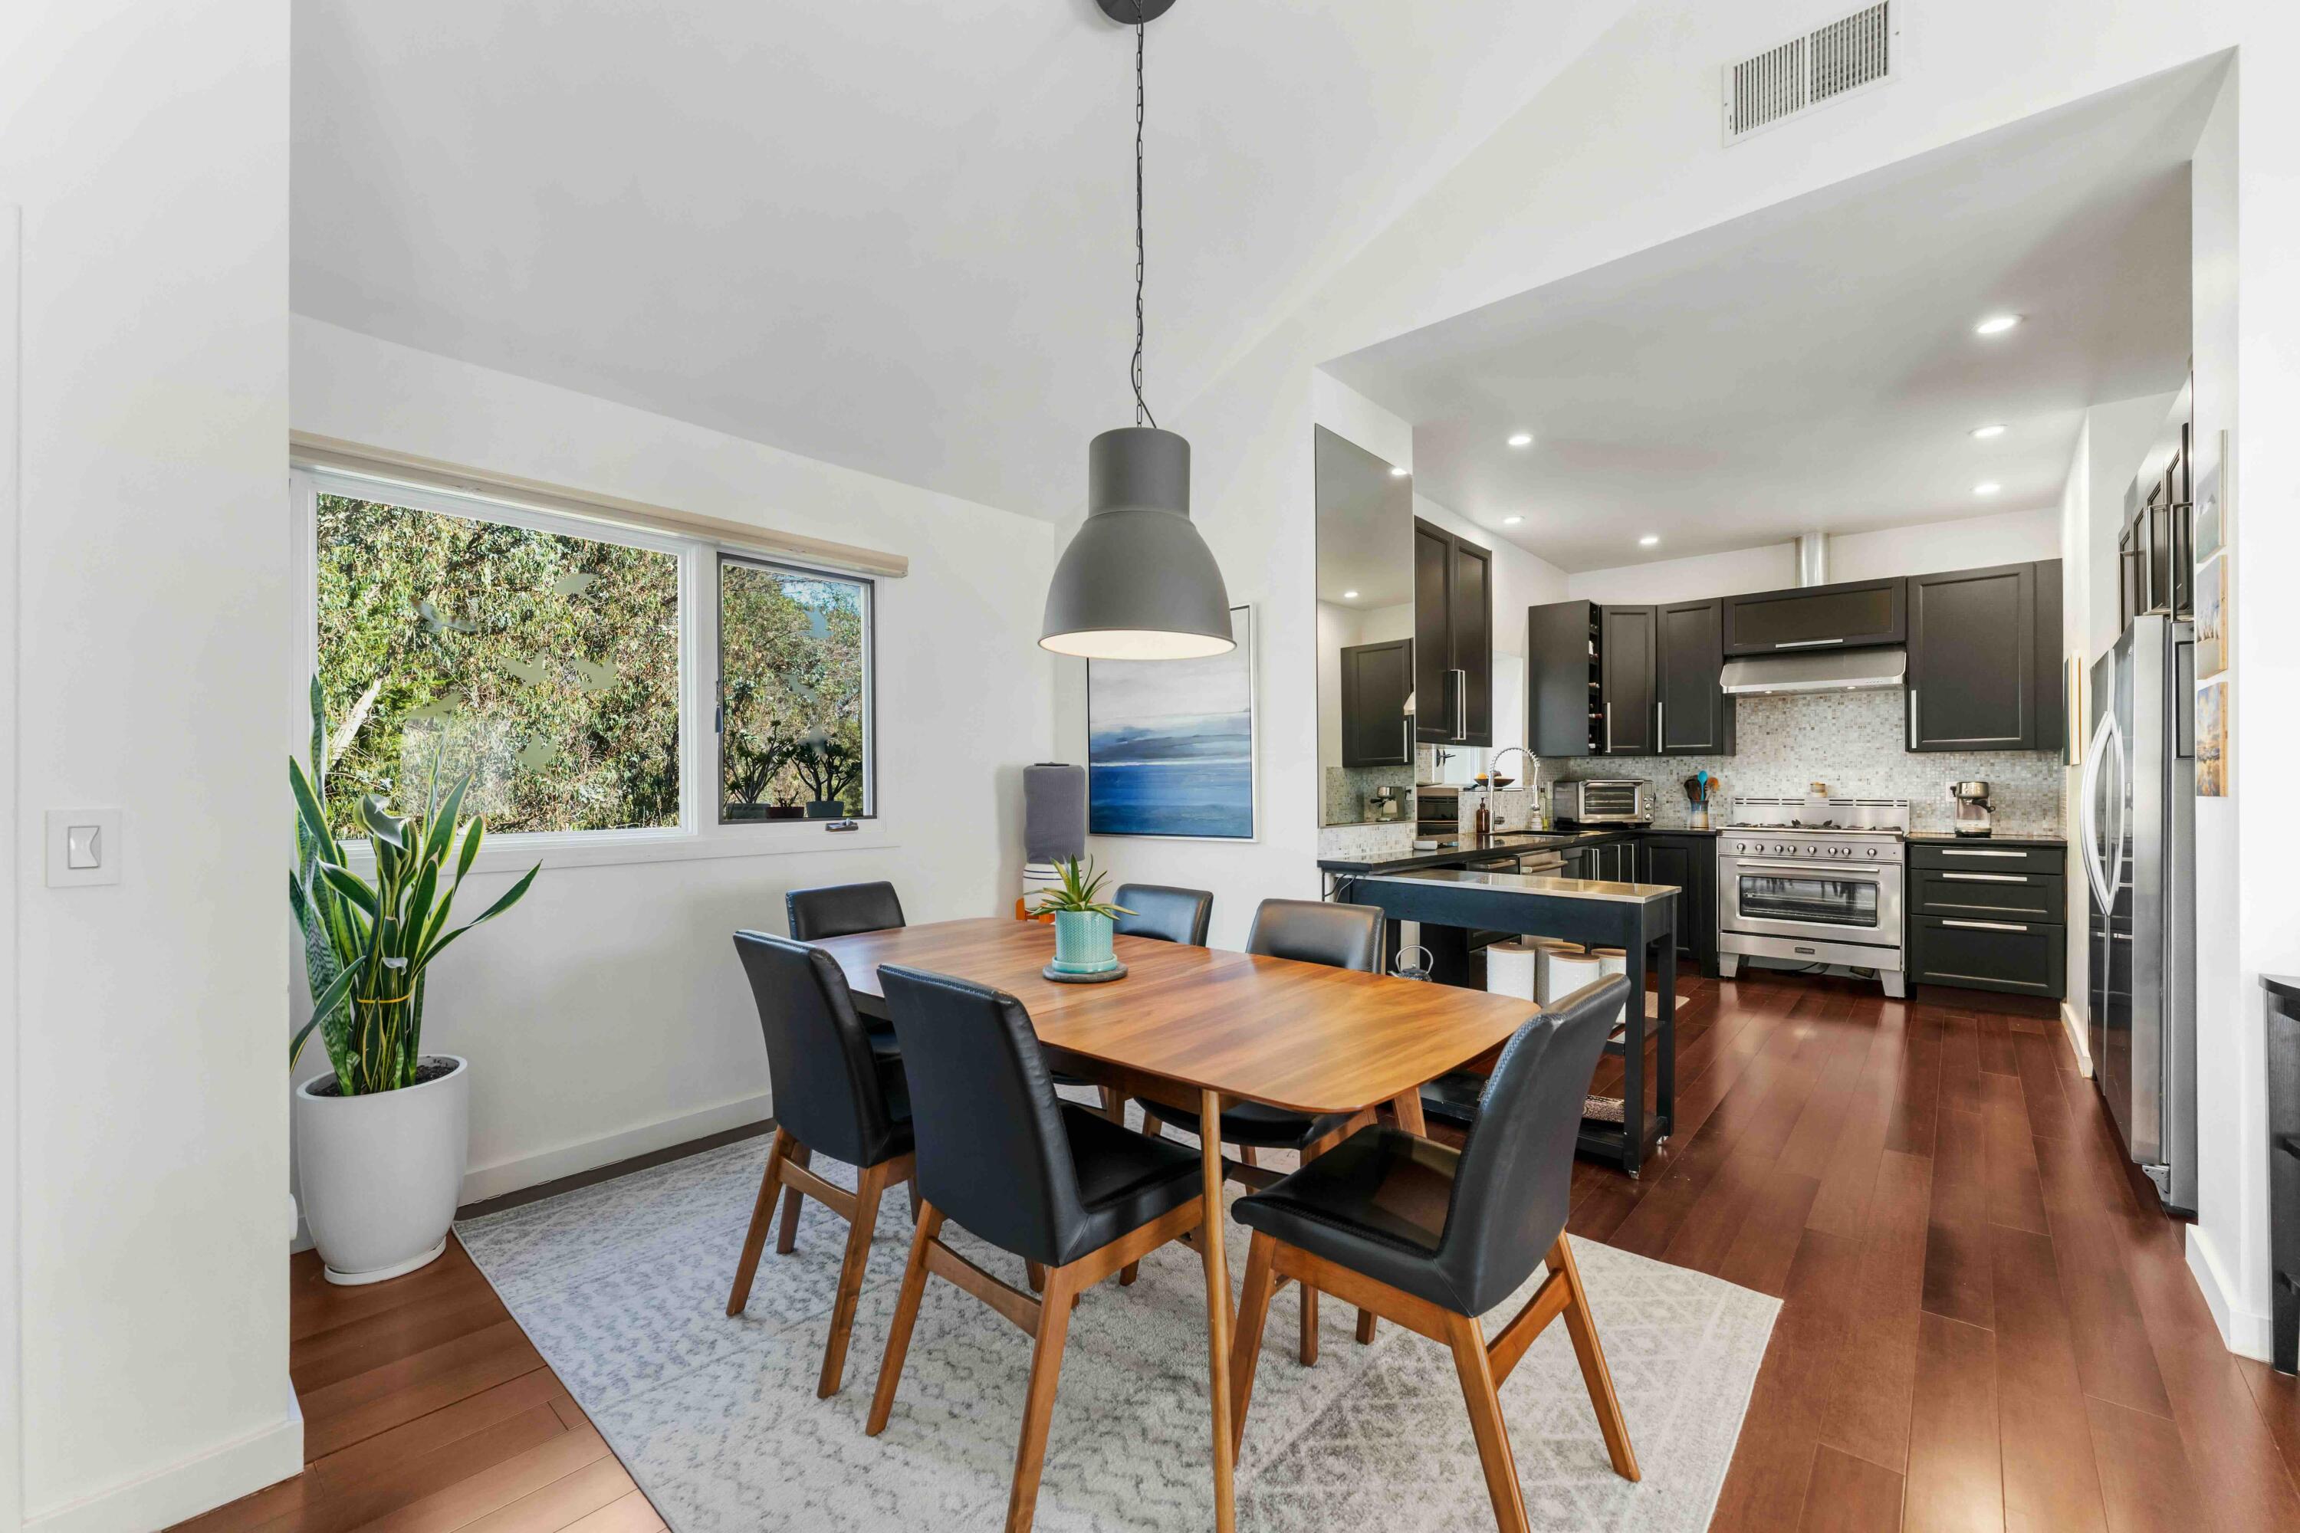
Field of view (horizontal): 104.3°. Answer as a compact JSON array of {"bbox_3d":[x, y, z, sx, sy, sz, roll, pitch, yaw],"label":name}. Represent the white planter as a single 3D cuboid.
[{"bbox_3d":[-2.024,1.063,2.374,0.360,0.487,0.360,0,-1,42],"label":"white planter"}]

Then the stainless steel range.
[{"bbox_3d":[4.223,0.783,5.694,0.910,1.140,0.660,0,-1,41],"label":"stainless steel range"}]

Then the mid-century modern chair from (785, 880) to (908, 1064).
[{"bbox_3d":[-0.829,0.843,2.767,0.480,0.890,0.590,0,0,-42],"label":"mid-century modern chair"}]

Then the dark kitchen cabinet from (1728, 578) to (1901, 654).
[{"bbox_3d":[4.229,-0.909,5.697,0.910,0.377,0.390,0,0,42],"label":"dark kitchen cabinet"}]

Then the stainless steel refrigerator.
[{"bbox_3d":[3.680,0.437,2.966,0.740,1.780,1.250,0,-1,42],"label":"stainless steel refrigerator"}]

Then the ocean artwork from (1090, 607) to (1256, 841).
[{"bbox_3d":[0.066,-0.167,3.822,0.945,0.950,0.040,0,0,42],"label":"ocean artwork"}]

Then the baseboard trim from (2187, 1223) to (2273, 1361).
[{"bbox_3d":[2.568,1.246,2.132,0.067,0.094,0.500,0,0,42],"label":"baseboard trim"}]

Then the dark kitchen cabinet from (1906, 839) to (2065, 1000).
[{"bbox_3d":[4.840,0.878,5.175,0.620,0.884,0.620,0,-1,41],"label":"dark kitchen cabinet"}]

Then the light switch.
[{"bbox_3d":[-1.745,0.135,1.465,0.014,0.126,0.079,0,-1,42],"label":"light switch"}]

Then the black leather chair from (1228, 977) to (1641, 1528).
[{"bbox_3d":[0.545,0.850,1.692,0.600,0.895,0.510,0,-1,42],"label":"black leather chair"}]

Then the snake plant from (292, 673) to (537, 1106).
[{"bbox_3d":[-1.990,0.307,2.379,0.490,1.100,0.560,0,-1,42],"label":"snake plant"}]

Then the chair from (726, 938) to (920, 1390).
[{"bbox_3d":[-0.642,0.839,2.167,0.480,0.895,0.590,0,0,40],"label":"chair"}]

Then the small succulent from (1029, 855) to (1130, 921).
[{"bbox_3d":[-0.177,0.306,2.283,0.250,0.165,0.240,0,0,0],"label":"small succulent"}]

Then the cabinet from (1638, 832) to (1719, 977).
[{"bbox_3d":[3.621,0.876,6.024,0.450,0.870,0.630,0,0,42],"label":"cabinet"}]

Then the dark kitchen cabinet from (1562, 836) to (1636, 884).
[{"bbox_3d":[2.583,0.880,5.754,0.620,0.880,1.200,0,-1,42],"label":"dark kitchen cabinet"}]

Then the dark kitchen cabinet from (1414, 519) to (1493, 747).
[{"bbox_3d":[1.366,-0.617,4.523,0.390,1.025,0.950,0,0,42],"label":"dark kitchen cabinet"}]

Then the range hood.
[{"bbox_3d":[4.270,-0.576,5.755,0.910,0.220,0.530,0,-1,41],"label":"range hood"}]

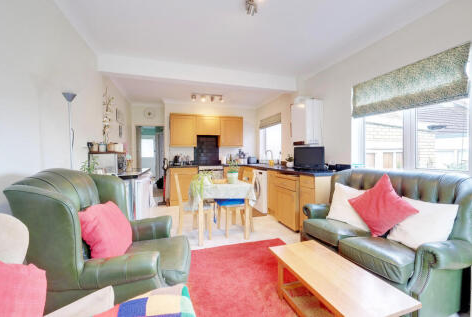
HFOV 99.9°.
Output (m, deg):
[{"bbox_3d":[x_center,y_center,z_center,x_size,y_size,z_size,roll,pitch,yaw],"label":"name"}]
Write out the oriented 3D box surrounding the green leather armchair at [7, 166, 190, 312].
[{"bbox_3d":[-0.804,0.588,1.371,0.900,1.060,0.830,-1,1,-12],"label":"green leather armchair"}]

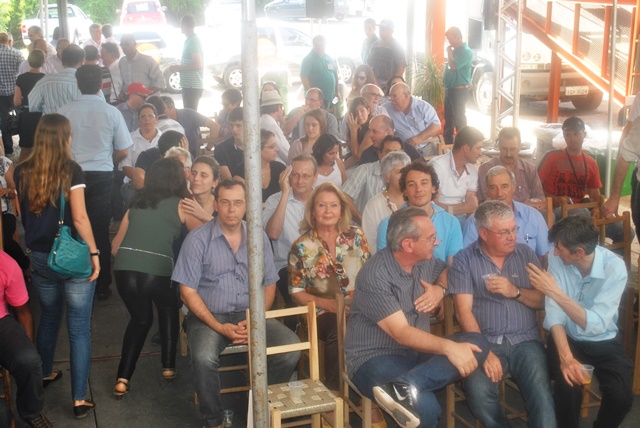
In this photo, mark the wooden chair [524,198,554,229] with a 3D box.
[{"bbox_3d":[1.506,0.376,6.330,0.390,0.880,0.420,-5,15,-16],"label":"wooden chair"}]

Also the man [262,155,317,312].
[{"bbox_3d":[-0.141,0.304,5.802,0.520,1.300,0.750,-1,14,-4],"label":"man"}]

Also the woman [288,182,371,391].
[{"bbox_3d":[0.063,0.488,5.128,0.470,1.270,0.750,-2,14,-6],"label":"woman"}]

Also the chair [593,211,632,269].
[{"bbox_3d":[1.962,0.482,5.893,0.390,0.880,0.420,-8,16,-27],"label":"chair"}]

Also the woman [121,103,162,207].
[{"bbox_3d":[-1.449,-0.224,7.790,0.500,1.280,0.780,-1,13,0],"label":"woman"}]

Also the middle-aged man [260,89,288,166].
[{"bbox_3d":[-0.348,-0.465,8.549,0.850,1.358,0.550,-5,15,-17],"label":"middle-aged man"}]

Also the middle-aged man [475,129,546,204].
[{"bbox_3d":[1.378,0.047,6.642,0.570,1.277,0.850,0,14,1],"label":"middle-aged man"}]

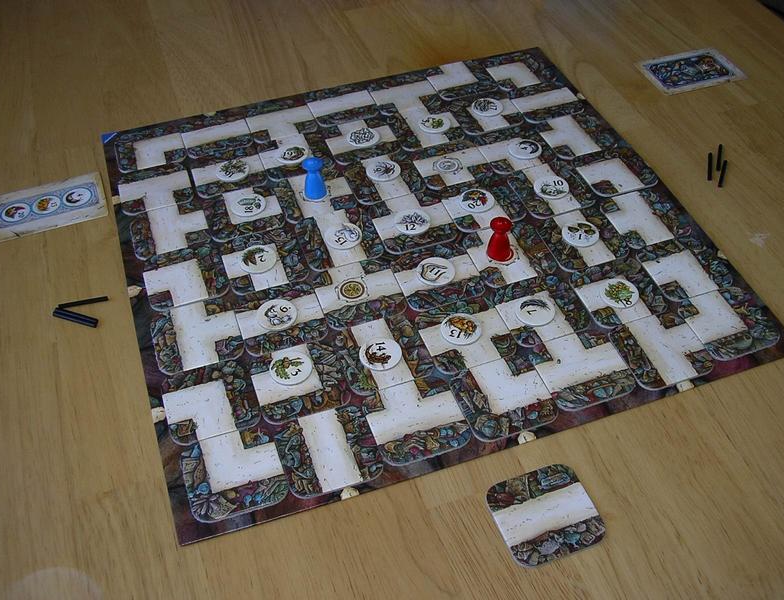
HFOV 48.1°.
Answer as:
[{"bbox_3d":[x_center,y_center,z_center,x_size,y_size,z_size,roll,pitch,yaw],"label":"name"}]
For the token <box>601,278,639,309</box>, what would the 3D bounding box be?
[{"bbox_3d":[0.139,-0.004,0.535,0.024,0.002,0.024,-1,46,1],"label":"token"}]

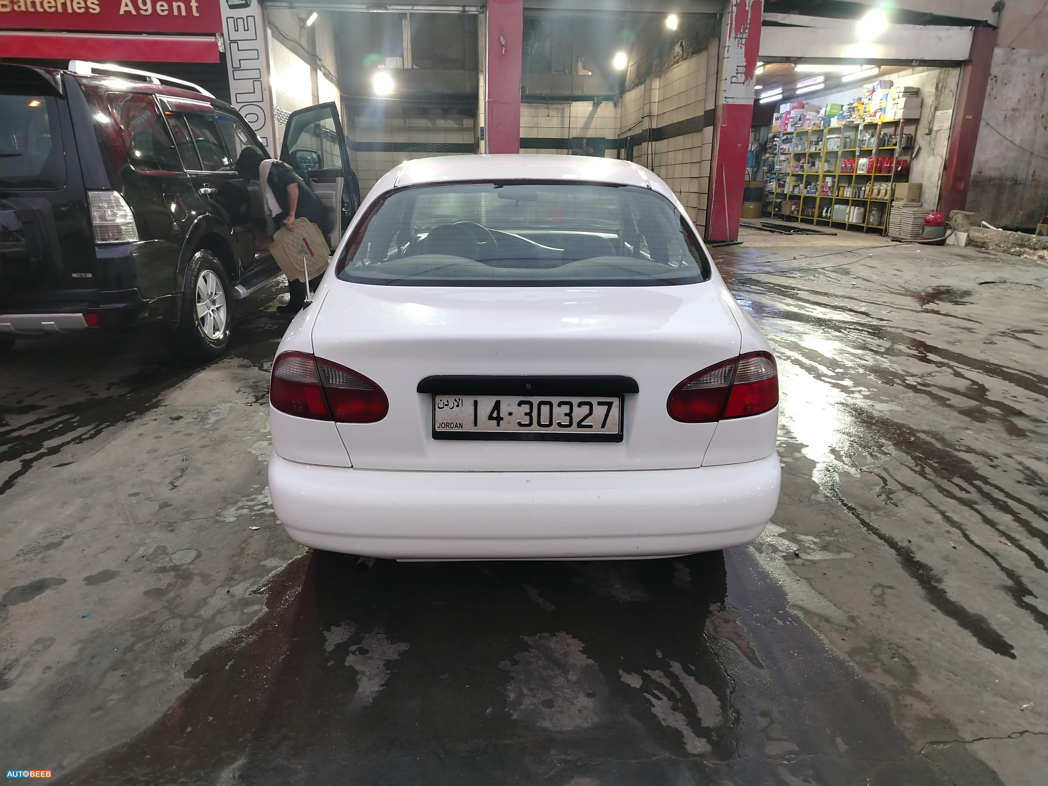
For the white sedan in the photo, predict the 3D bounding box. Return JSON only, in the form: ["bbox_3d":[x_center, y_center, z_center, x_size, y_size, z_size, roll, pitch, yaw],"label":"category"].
[{"bbox_3d":[-0.020,-0.552,3.984,1.700,1.430,4.240,0,17,-1],"label":"white sedan"}]

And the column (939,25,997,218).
[{"bbox_3d":[7.649,-4.430,12.684,0.380,3.452,0.340,-1,17,-5],"label":"column"}]

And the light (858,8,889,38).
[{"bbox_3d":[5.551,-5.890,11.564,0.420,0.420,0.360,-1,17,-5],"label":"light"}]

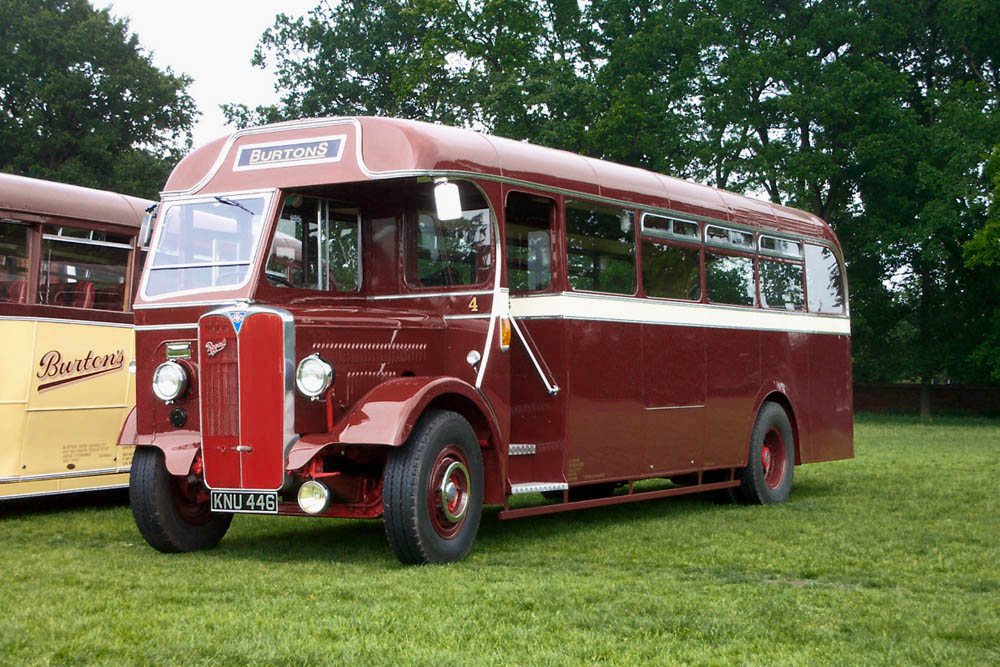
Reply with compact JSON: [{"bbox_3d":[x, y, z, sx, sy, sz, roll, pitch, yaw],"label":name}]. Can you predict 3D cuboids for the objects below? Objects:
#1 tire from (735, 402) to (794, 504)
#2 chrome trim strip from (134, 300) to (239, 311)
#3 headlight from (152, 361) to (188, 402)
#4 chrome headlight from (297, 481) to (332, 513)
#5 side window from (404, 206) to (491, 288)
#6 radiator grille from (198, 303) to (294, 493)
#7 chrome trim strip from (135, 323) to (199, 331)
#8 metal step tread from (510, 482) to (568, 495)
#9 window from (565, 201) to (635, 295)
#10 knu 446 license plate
[{"bbox_3d":[2.334,1.084,15.016,0.240,0.950,0.950,-2,-3,30],"label":"tire"},{"bbox_3d":[-2.023,-0.187,10.930,0.891,0.032,0.025,-2,-3,30],"label":"chrome trim strip"},{"bbox_3d":[-2.084,0.305,10.818,0.246,0.253,0.131,-2,-2,31],"label":"headlight"},{"bbox_3d":[-1.123,1.001,10.340,0.202,0.202,0.111,-2,-2,31],"label":"chrome headlight"},{"bbox_3d":[-0.354,-0.591,11.534,0.703,0.558,0.051,-2,-2,31],"label":"side window"},{"bbox_3d":[-1.565,0.395,10.481,0.670,1.140,0.180,-2,-3,30],"label":"radiator grille"},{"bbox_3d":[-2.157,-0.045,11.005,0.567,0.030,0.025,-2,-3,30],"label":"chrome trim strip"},{"bbox_3d":[0.252,1.033,11.346,0.070,0.055,0.693,-3,-3,36],"label":"metal step tread"},{"bbox_3d":[0.733,-0.625,12.297,0.051,0.652,1.082,-2,-2,31],"label":"window"},{"bbox_3d":[-1.568,1.038,10.418,0.525,0.132,0.020,-2,-3,30],"label":"knu 446 license plate"}]

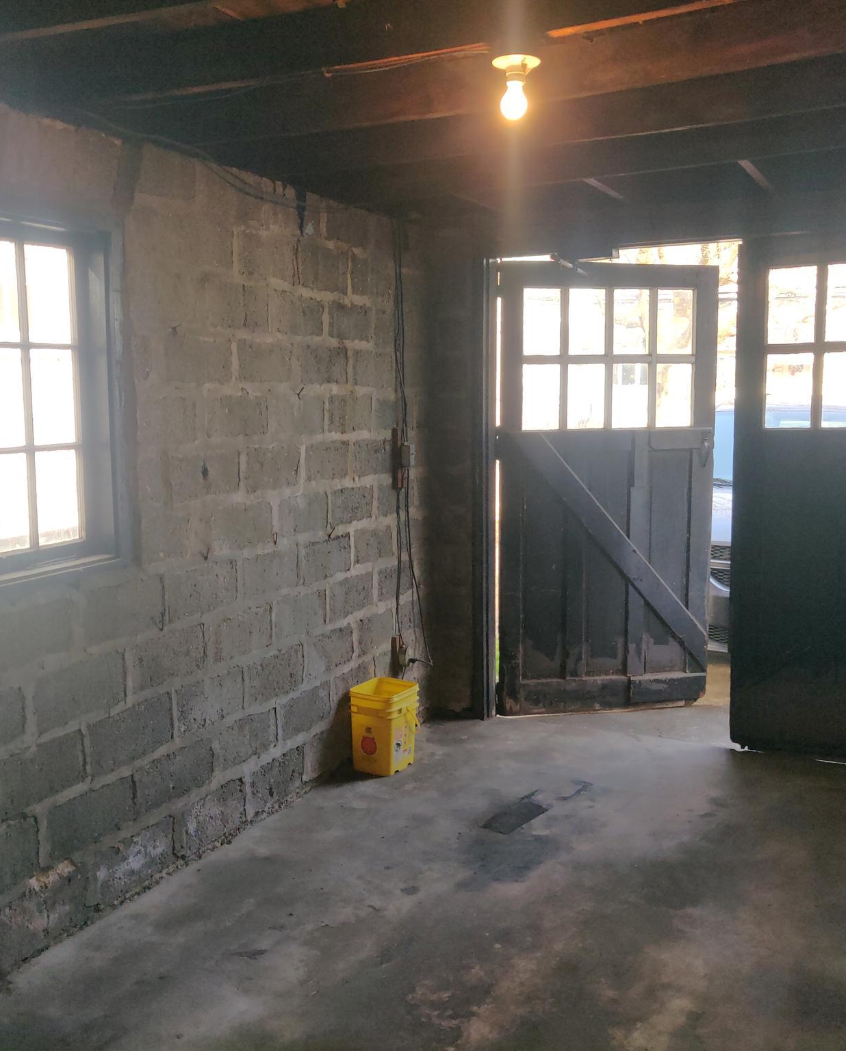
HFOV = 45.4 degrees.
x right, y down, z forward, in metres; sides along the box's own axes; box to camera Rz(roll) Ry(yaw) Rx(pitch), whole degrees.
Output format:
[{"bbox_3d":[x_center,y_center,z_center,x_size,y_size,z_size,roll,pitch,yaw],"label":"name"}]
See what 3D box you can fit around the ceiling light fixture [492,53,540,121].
[{"bbox_3d":[0.224,-1.047,2.428,0.115,0.142,0.115,-1,7,0],"label":"ceiling light fixture"}]

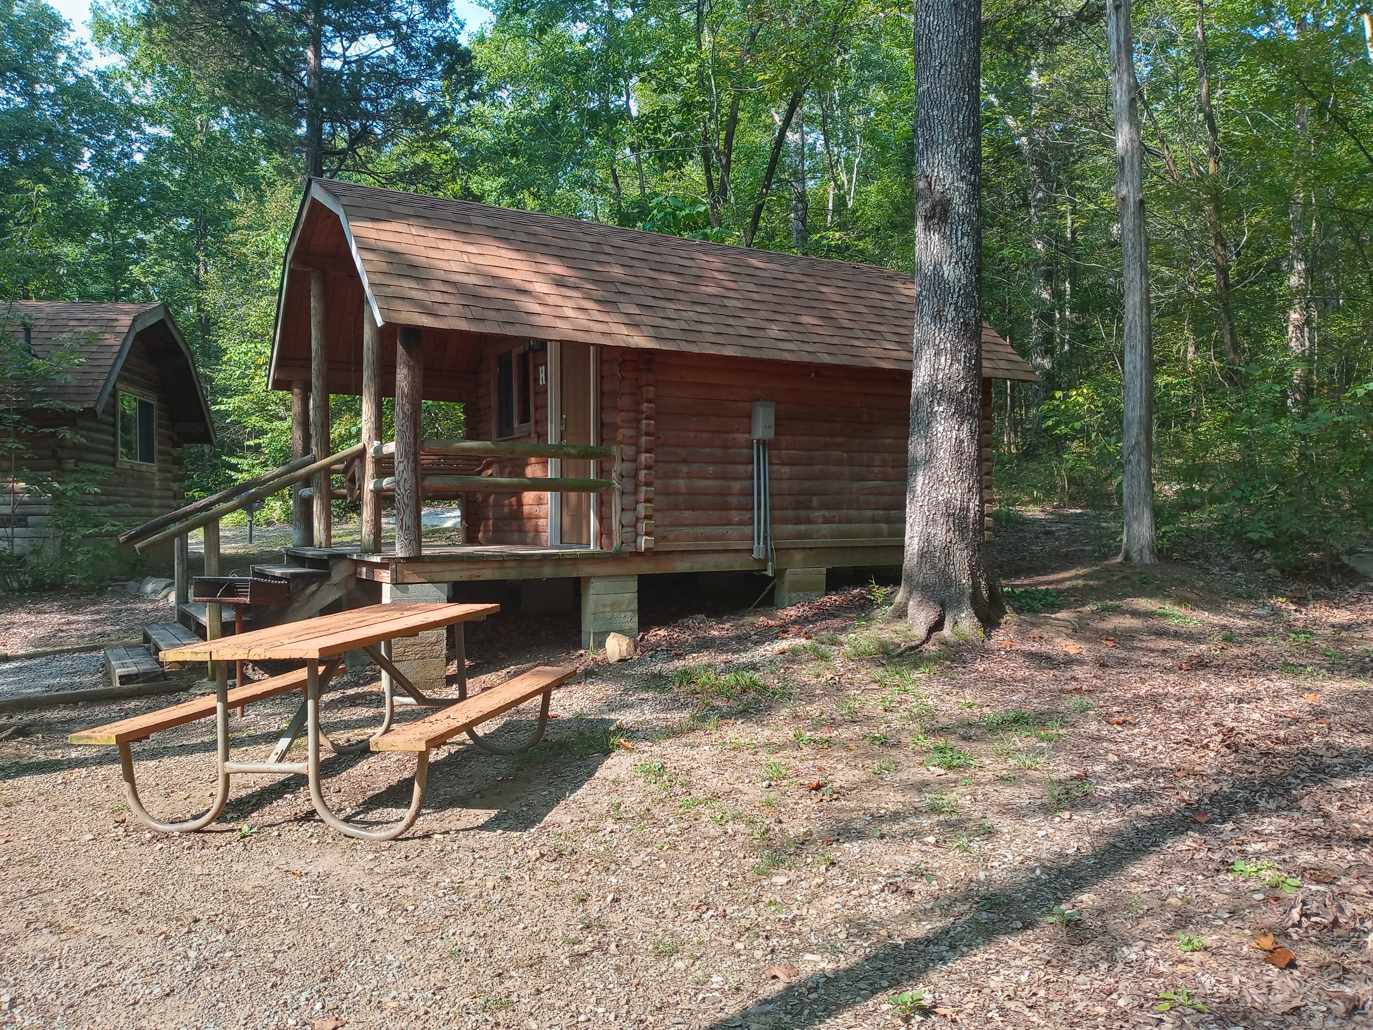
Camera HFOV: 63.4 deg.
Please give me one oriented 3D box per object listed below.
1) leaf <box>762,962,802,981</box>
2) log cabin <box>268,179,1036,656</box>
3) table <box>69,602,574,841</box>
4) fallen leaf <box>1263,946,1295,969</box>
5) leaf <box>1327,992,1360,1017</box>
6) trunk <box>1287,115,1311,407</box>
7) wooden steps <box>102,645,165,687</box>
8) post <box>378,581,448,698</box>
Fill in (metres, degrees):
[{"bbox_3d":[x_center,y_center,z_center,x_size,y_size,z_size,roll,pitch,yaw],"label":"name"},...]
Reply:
[{"bbox_3d":[0.270,1.290,3.140,0.105,0.030,0.085,0,0,5],"label":"leaf"},{"bbox_3d":[-0.356,-0.821,10.801,6.338,3.910,3.977,0,0,-31],"label":"log cabin"},{"bbox_3d":[-1.557,0.906,5.269,1.600,0.779,1.830,-2,1,13],"label":"table"},{"bbox_3d":[1.643,1.228,3.080,0.090,0.030,0.080,-1,0,28],"label":"fallen leaf"},{"bbox_3d":[1.652,1.229,2.790,0.085,0.035,0.075,-1,0,31],"label":"leaf"},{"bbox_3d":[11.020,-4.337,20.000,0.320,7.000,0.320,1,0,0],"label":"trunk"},{"bbox_3d":[-4.213,1.154,8.443,0.294,0.130,1.787,0,0,-31],"label":"wooden steps"},{"bbox_3d":[-1.907,0.847,7.794,0.395,0.750,0.200,0,0,-31],"label":"post"}]

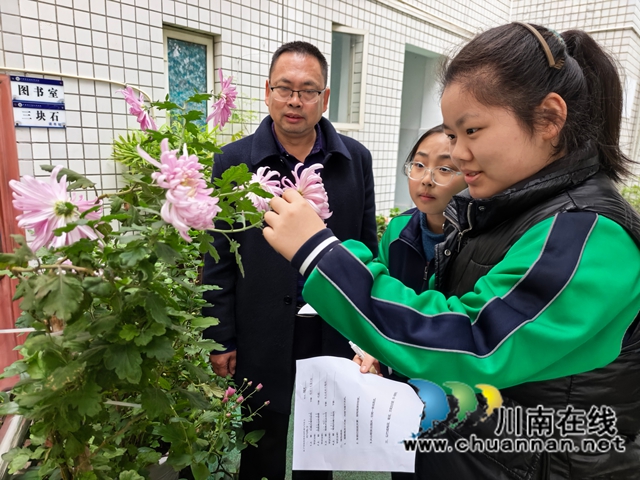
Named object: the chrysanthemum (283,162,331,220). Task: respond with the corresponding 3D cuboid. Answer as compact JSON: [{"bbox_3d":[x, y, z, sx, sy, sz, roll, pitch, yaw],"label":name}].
[{"bbox_3d":[-0.019,-0.074,0.690,0.085,0.095,0.058,13,16,43],"label":"chrysanthemum"}]

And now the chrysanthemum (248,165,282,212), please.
[{"bbox_3d":[-0.093,-0.081,0.715,0.070,0.077,0.050,7,12,24],"label":"chrysanthemum"}]

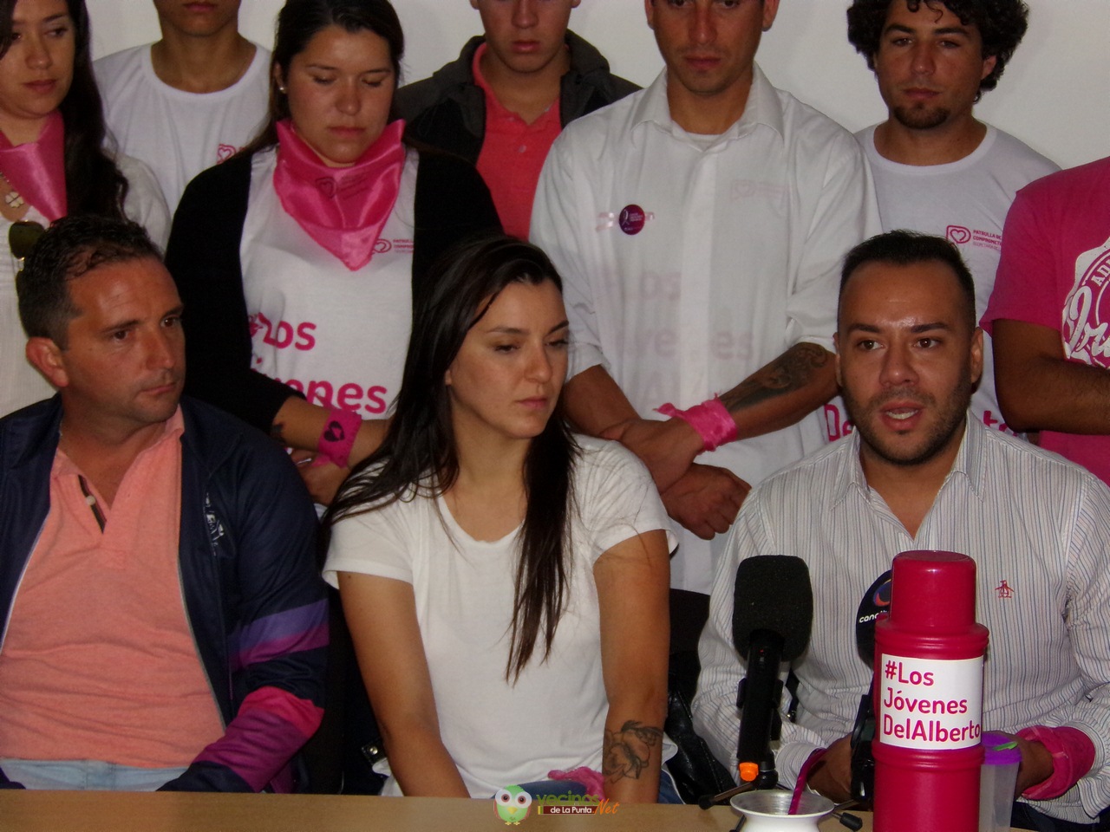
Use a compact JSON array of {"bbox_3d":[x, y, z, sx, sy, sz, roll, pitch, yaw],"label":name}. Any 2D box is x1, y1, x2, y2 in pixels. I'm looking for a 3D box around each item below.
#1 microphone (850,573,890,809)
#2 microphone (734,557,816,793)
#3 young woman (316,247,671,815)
[{"bbox_3d":[0.324,0.263,2.820,0.088,0.260,0.088,12,-32,0],"label":"microphone"},{"bbox_3d":[0.201,0.246,2.790,0.078,0.240,0.078,10,-37,0],"label":"microphone"},{"bbox_3d":[-0.065,0.450,3.170,0.450,1.280,0.700,0,7,-7],"label":"young woman"}]

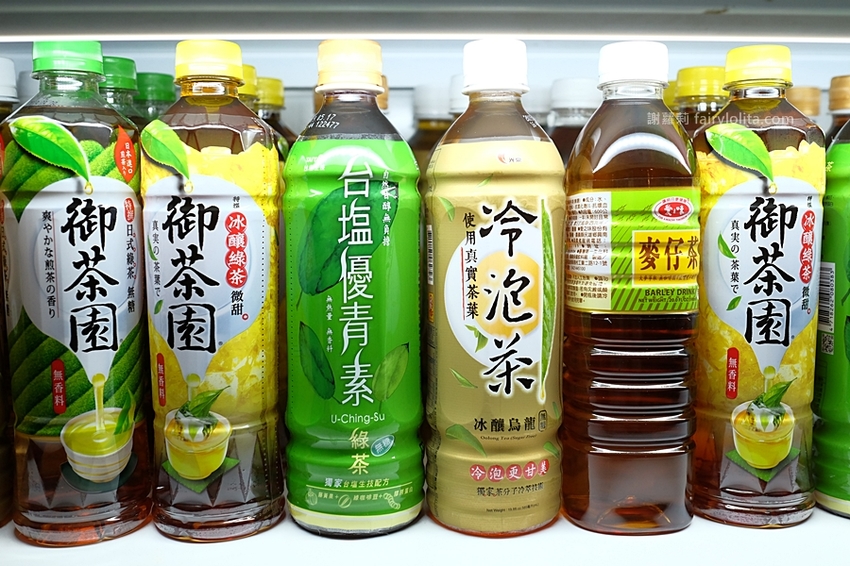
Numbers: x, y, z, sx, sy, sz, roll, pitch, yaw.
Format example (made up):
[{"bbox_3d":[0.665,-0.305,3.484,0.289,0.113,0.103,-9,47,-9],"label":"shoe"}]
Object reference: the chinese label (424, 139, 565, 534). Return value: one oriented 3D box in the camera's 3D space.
[{"bbox_3d":[0.034,0.023,0.403,0.067,0.177,0.067,-1,5,-5],"label":"chinese label"}]

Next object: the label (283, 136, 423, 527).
[{"bbox_3d":[-0.035,0.022,0.403,0.067,0.176,0.067,-1,5,-5],"label":"label"}]

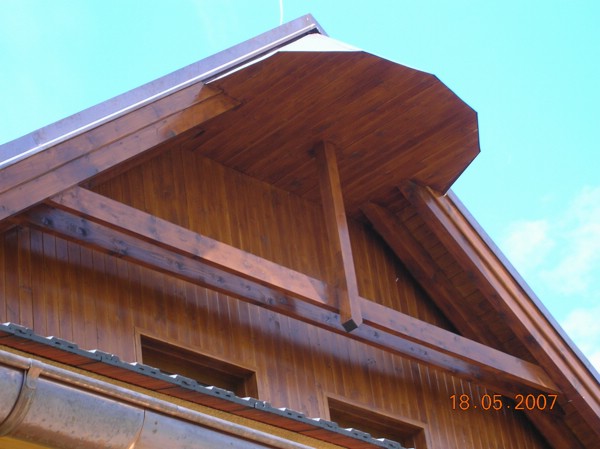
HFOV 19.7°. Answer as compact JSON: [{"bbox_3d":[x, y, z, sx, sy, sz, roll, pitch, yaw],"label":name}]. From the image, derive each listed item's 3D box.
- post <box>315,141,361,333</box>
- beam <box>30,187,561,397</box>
[{"bbox_3d":[0.267,0.079,11.852,0.100,1.474,0.100,23,-43,-40],"label":"post"},{"bbox_3d":[0.144,0.548,11.658,4.857,0.173,0.270,23,-43,-40],"label":"beam"}]

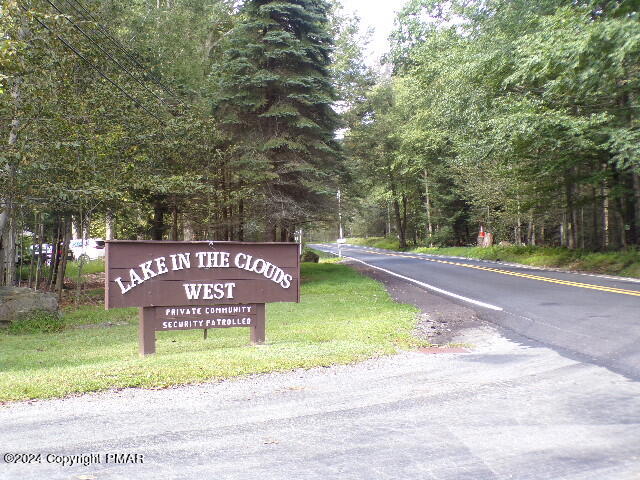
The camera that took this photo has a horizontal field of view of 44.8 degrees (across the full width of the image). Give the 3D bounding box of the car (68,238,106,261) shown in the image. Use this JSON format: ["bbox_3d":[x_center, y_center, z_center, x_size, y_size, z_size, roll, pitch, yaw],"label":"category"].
[{"bbox_3d":[-13.800,0.800,50.500,4.600,1.700,1.850,0,0,0],"label":"car"}]

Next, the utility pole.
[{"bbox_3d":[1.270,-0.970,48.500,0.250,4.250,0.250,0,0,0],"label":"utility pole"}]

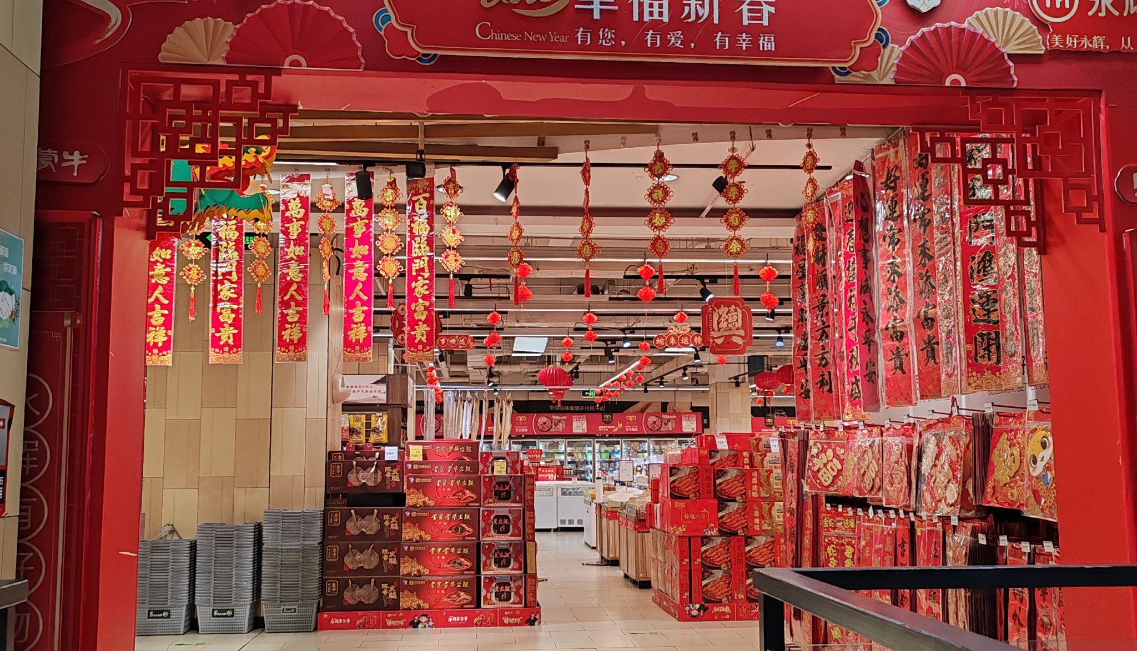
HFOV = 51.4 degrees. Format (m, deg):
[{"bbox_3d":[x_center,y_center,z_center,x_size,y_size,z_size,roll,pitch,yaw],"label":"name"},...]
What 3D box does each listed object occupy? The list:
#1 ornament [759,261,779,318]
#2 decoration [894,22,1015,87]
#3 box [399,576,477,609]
[{"bbox_3d":[1.607,-0.289,9.567,0.165,0.437,0.160,0,-6,-5],"label":"ornament"},{"bbox_3d":[1.172,-0.824,3.614,0.378,0.201,0.030,0,-6,-5],"label":"decoration"},{"bbox_3d":[-1.119,2.313,10.238,0.646,0.272,0.140,0,-6,-5],"label":"box"}]

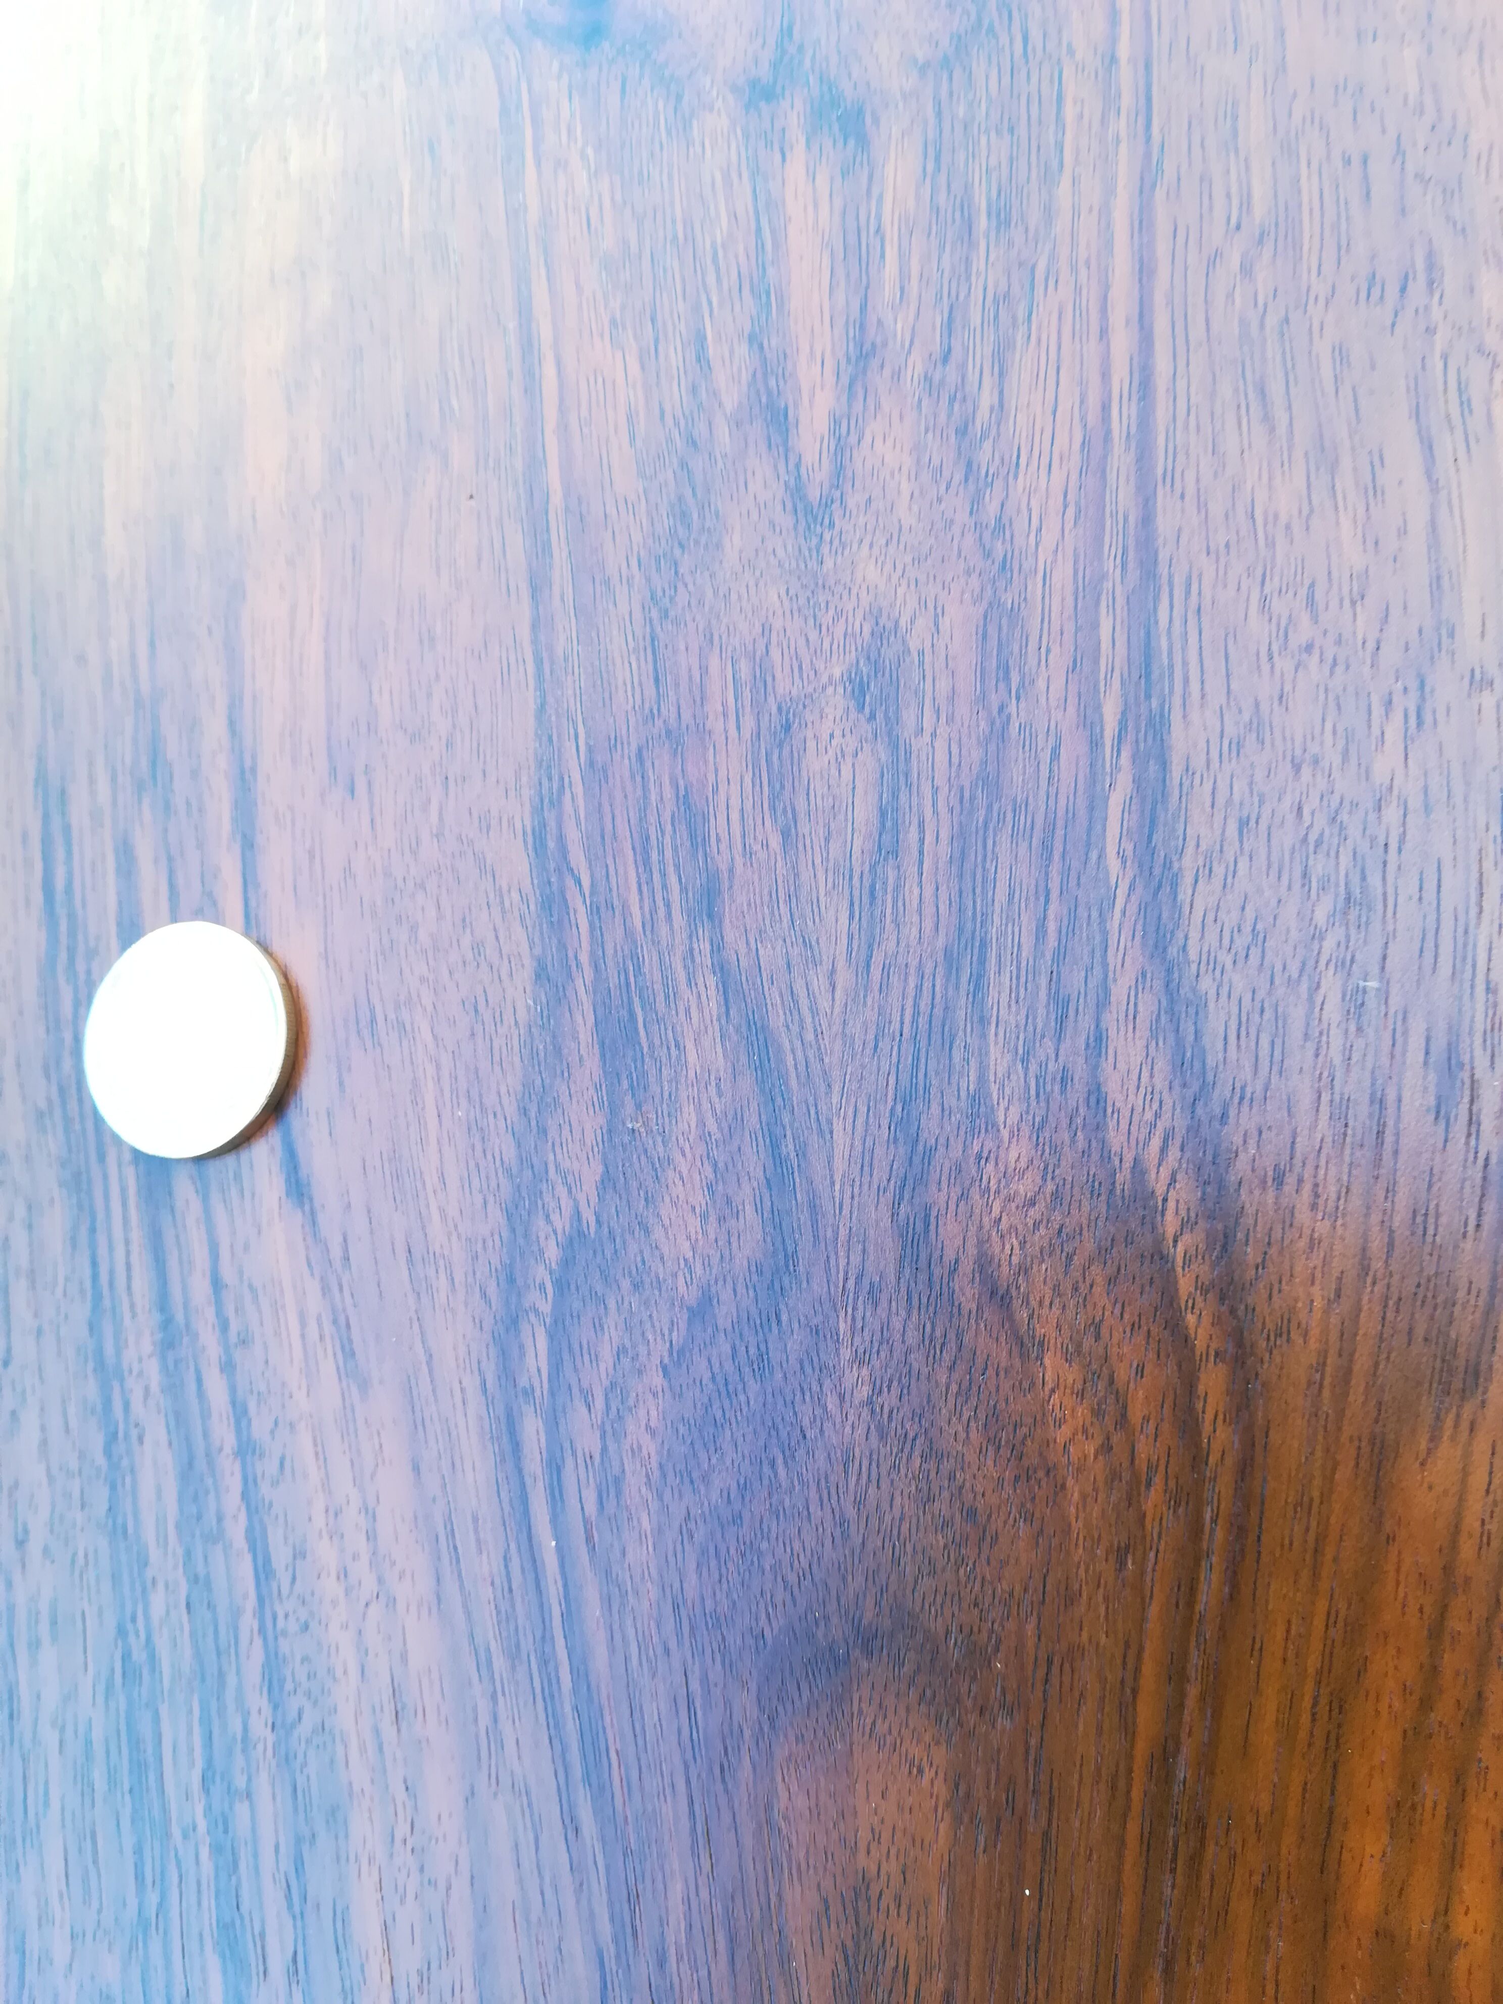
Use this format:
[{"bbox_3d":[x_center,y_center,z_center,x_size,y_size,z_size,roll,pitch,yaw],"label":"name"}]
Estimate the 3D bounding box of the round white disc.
[{"bbox_3d":[-0.056,0.004,0.150,0.023,0.002,0.023,0,82,18],"label":"round white disc"}]

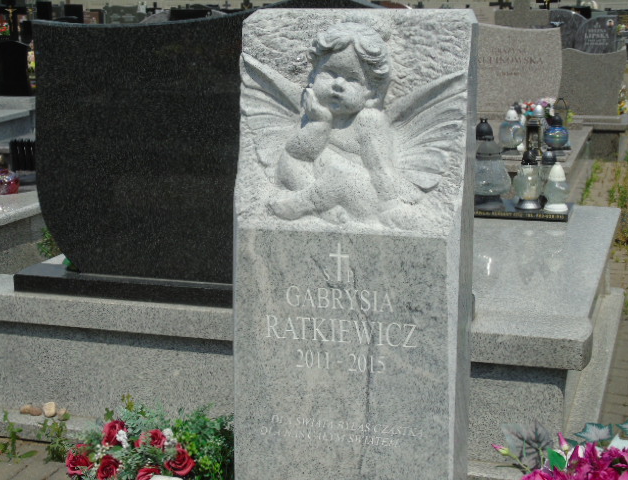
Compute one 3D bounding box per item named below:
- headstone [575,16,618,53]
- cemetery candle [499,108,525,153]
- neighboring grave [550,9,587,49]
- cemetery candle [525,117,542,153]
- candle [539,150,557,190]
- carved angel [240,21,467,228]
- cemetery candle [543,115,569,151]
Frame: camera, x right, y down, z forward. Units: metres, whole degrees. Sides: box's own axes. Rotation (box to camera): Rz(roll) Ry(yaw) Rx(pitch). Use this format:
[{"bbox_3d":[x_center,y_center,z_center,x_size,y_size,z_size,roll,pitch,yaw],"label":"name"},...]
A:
[{"bbox_3d":[3.574,-2.448,14.500,0.560,0.820,0.120,3,11,16],"label":"headstone"},{"bbox_3d":[1.292,-0.720,7.500,0.168,0.285,0.168,3,11,16],"label":"cemetery candle"},{"bbox_3d":[3.123,-2.494,14.700,0.700,0.900,0.120,3,11,16],"label":"neighboring grave"},{"bbox_3d":[1.439,-0.687,7.500,0.105,0.245,0.105,3,11,16],"label":"cemetery candle"},{"bbox_3d":[1.087,-0.287,5.300,0.105,0.250,0.105,3,11,16],"label":"candle"},{"bbox_3d":[0.088,-0.257,2.550,0.500,0.460,0.140,3,11,14],"label":"carved angel"},{"bbox_3d":[1.587,-0.707,7.500,0.155,0.240,0.155,3,11,16],"label":"cemetery candle"}]

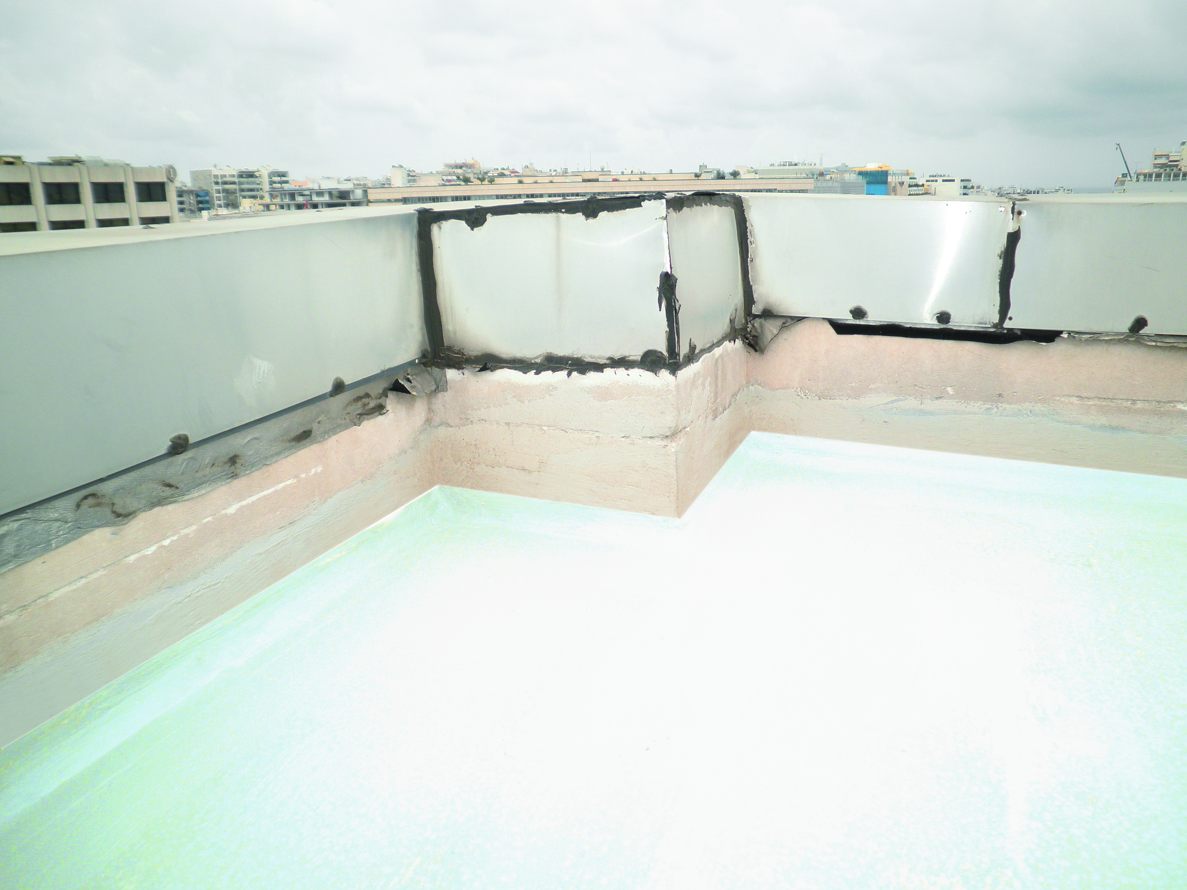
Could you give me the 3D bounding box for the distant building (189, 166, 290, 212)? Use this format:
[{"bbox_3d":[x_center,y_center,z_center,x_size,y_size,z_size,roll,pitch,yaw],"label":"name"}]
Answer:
[{"bbox_3d":[-162.280,-115.802,408.471,15.520,20.370,39.770,9,19,30],"label":"distant building"}]

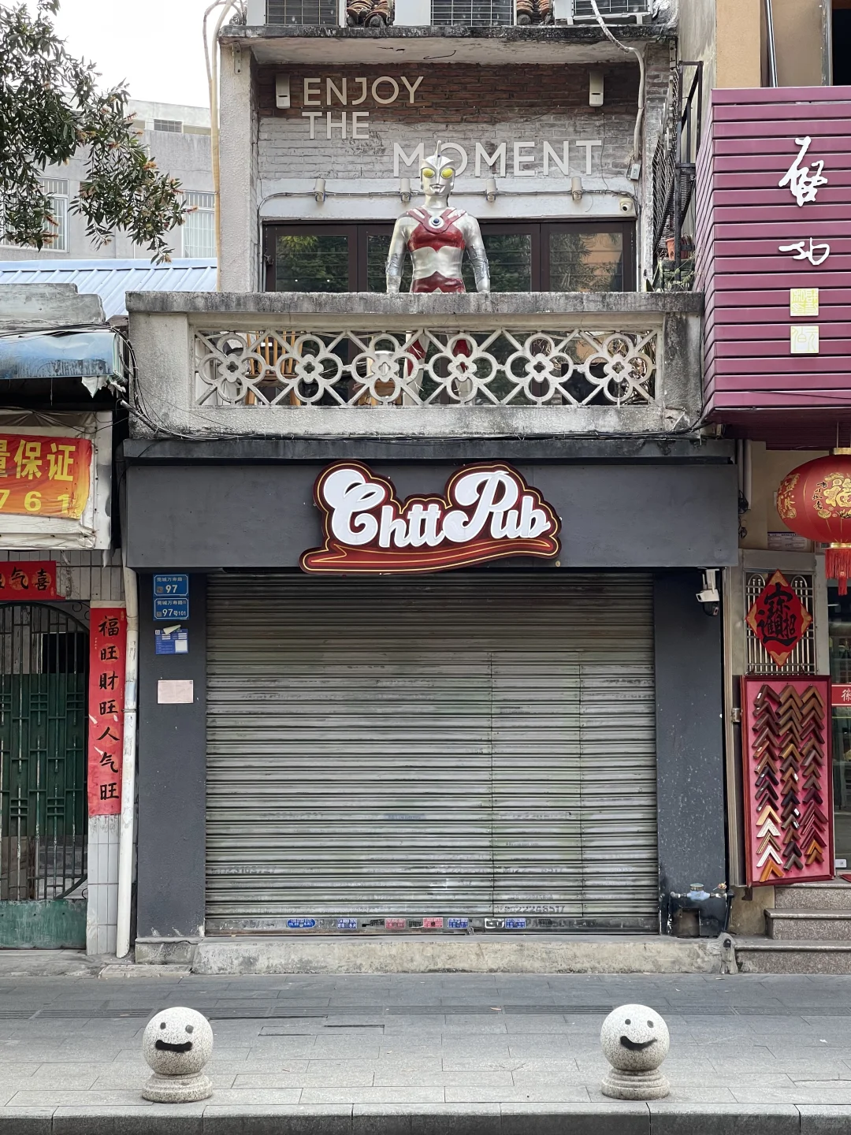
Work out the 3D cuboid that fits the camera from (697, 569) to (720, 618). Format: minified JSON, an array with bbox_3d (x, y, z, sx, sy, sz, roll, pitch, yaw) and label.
[{"bbox_3d":[1.661,0.151,12.300,0.130,0.285,0.100,2,-4,-30],"label":"camera"}]

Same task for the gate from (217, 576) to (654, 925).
[{"bbox_3d":[0.040,1.096,12.500,2.680,2.150,0.080,0,-4,-1],"label":"gate"}]

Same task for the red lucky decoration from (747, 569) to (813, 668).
[{"bbox_3d":[2.183,0.315,12.950,0.580,0.610,0.015,2,-5,-33],"label":"red lucky decoration"}]

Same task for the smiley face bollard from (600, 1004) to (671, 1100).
[{"bbox_3d":[0.886,2.036,8.870,0.298,0.375,0.298,0,-4,-1],"label":"smiley face bollard"}]

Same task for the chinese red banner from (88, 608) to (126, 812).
[{"bbox_3d":[-1.919,0.863,12.650,0.220,1.270,0.010,0,-4,0],"label":"chinese red banner"}]

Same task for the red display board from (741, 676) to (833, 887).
[{"bbox_3d":[2.206,1.296,12.750,0.700,1.240,0.050,3,-5,-37],"label":"red display board"}]

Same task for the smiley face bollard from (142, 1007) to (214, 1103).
[{"bbox_3d":[-1.038,2.031,8.800,0.298,0.375,0.298,0,-4,-3],"label":"smiley face bollard"}]

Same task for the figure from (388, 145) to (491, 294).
[{"bbox_3d":[0.075,-1.715,13.093,0.650,1.921,0.400,0,-4,4],"label":"figure"}]

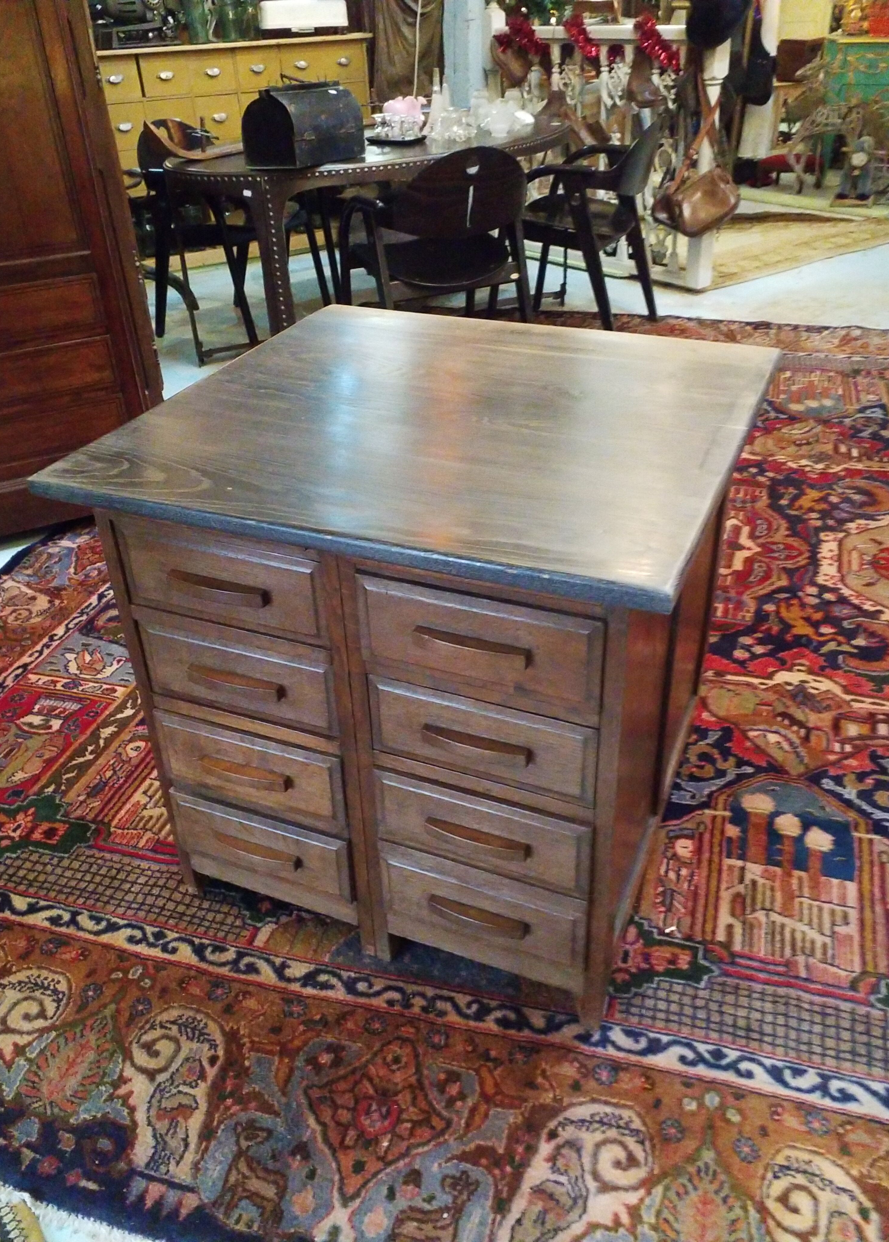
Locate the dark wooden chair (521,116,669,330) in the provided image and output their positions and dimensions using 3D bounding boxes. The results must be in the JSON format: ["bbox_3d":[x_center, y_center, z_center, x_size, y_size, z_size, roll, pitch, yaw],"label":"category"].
[{"bbox_3d":[0.585,-1.683,4.223,0.580,0.820,0.550,14,36,24],"label":"dark wooden chair"}]

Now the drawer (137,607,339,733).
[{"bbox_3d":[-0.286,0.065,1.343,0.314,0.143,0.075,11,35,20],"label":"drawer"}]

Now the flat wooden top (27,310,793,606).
[{"bbox_3d":[0.008,-0.305,1.429,0.831,0.028,0.830,11,35,20],"label":"flat wooden top"}]

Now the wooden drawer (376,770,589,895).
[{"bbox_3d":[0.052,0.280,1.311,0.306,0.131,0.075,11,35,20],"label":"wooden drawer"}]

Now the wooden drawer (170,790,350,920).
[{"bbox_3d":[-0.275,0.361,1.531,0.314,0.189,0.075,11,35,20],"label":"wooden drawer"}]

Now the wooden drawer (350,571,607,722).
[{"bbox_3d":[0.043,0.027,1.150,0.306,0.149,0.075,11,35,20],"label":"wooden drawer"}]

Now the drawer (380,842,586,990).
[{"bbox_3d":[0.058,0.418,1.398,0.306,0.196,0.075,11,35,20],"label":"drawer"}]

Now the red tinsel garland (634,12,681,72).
[{"bbox_3d":[1.021,-2.775,4.645,0.150,0.232,0.272,-22,37,-28],"label":"red tinsel garland"}]

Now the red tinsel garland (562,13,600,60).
[{"bbox_3d":[0.709,-3.028,5.018,0.150,0.201,0.258,-22,37,-28],"label":"red tinsel garland"}]

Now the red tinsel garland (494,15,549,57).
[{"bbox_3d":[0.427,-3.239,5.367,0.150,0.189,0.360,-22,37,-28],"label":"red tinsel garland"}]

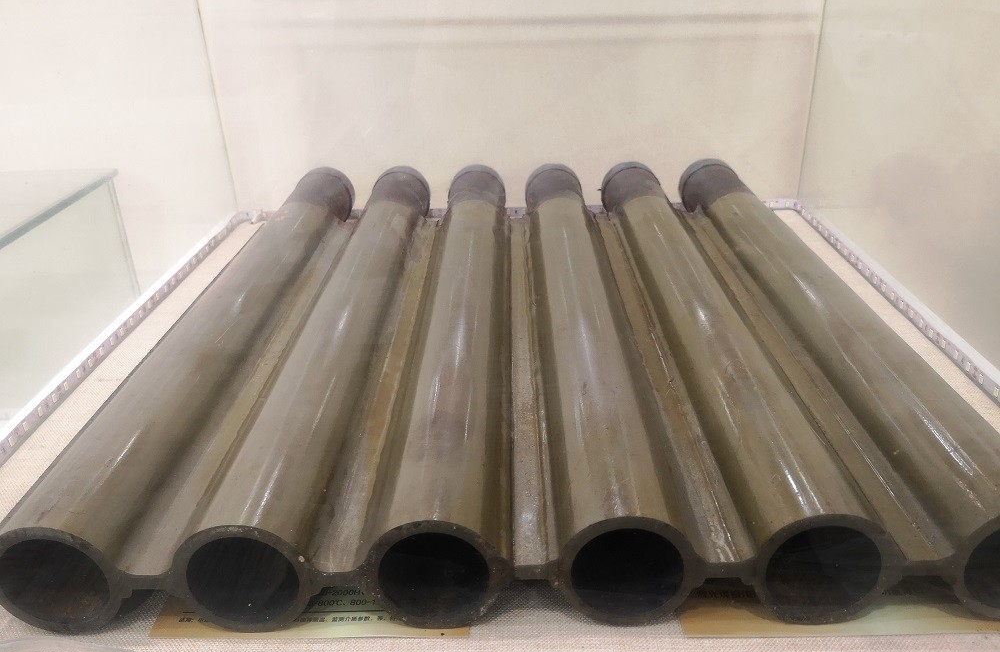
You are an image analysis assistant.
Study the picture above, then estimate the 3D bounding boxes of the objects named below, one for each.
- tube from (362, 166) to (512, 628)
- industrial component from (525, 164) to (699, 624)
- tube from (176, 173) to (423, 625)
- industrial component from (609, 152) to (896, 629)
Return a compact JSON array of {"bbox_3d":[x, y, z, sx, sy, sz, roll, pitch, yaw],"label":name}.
[{"bbox_3d":[-0.025,-0.018,0.582,0.060,0.060,0.564,-1,26,1],"label":"tube"},{"bbox_3d":[0.056,-0.019,0.580,0.060,0.060,0.564,-1,26,1],"label":"industrial component"},{"bbox_3d":[-0.106,-0.016,0.583,0.060,0.060,0.564,-1,26,1],"label":"tube"},{"bbox_3d":[0.137,-0.021,0.579,0.060,0.060,0.564,-1,26,1],"label":"industrial component"}]

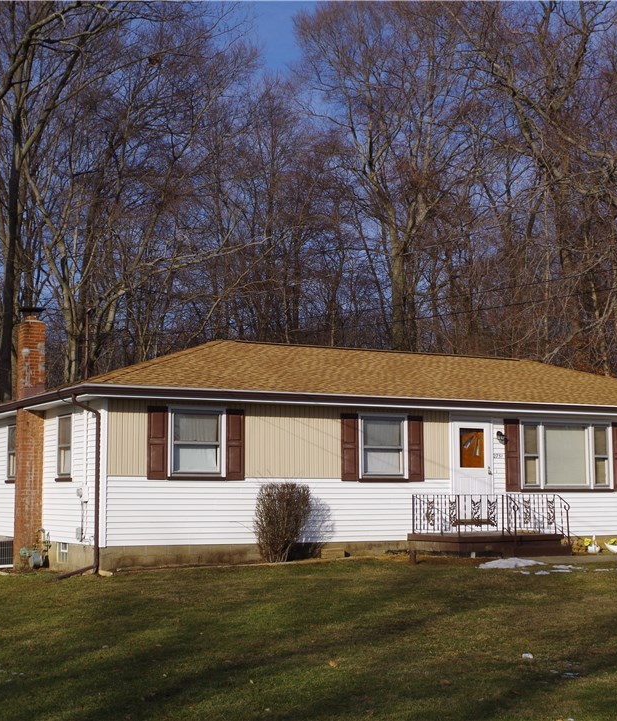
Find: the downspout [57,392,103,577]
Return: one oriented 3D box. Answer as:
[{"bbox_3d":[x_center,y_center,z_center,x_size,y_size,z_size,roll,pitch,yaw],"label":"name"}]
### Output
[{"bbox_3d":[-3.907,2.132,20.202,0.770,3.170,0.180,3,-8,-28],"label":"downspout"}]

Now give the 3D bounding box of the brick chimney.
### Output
[{"bbox_3d":[-5.624,1.568,23.797,0.470,5.190,0.420,3,-8,-28],"label":"brick chimney"}]

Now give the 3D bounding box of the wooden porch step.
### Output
[{"bbox_3d":[3.405,3.516,22.373,2.240,0.401,2.300,3,-8,-28],"label":"wooden porch step"}]

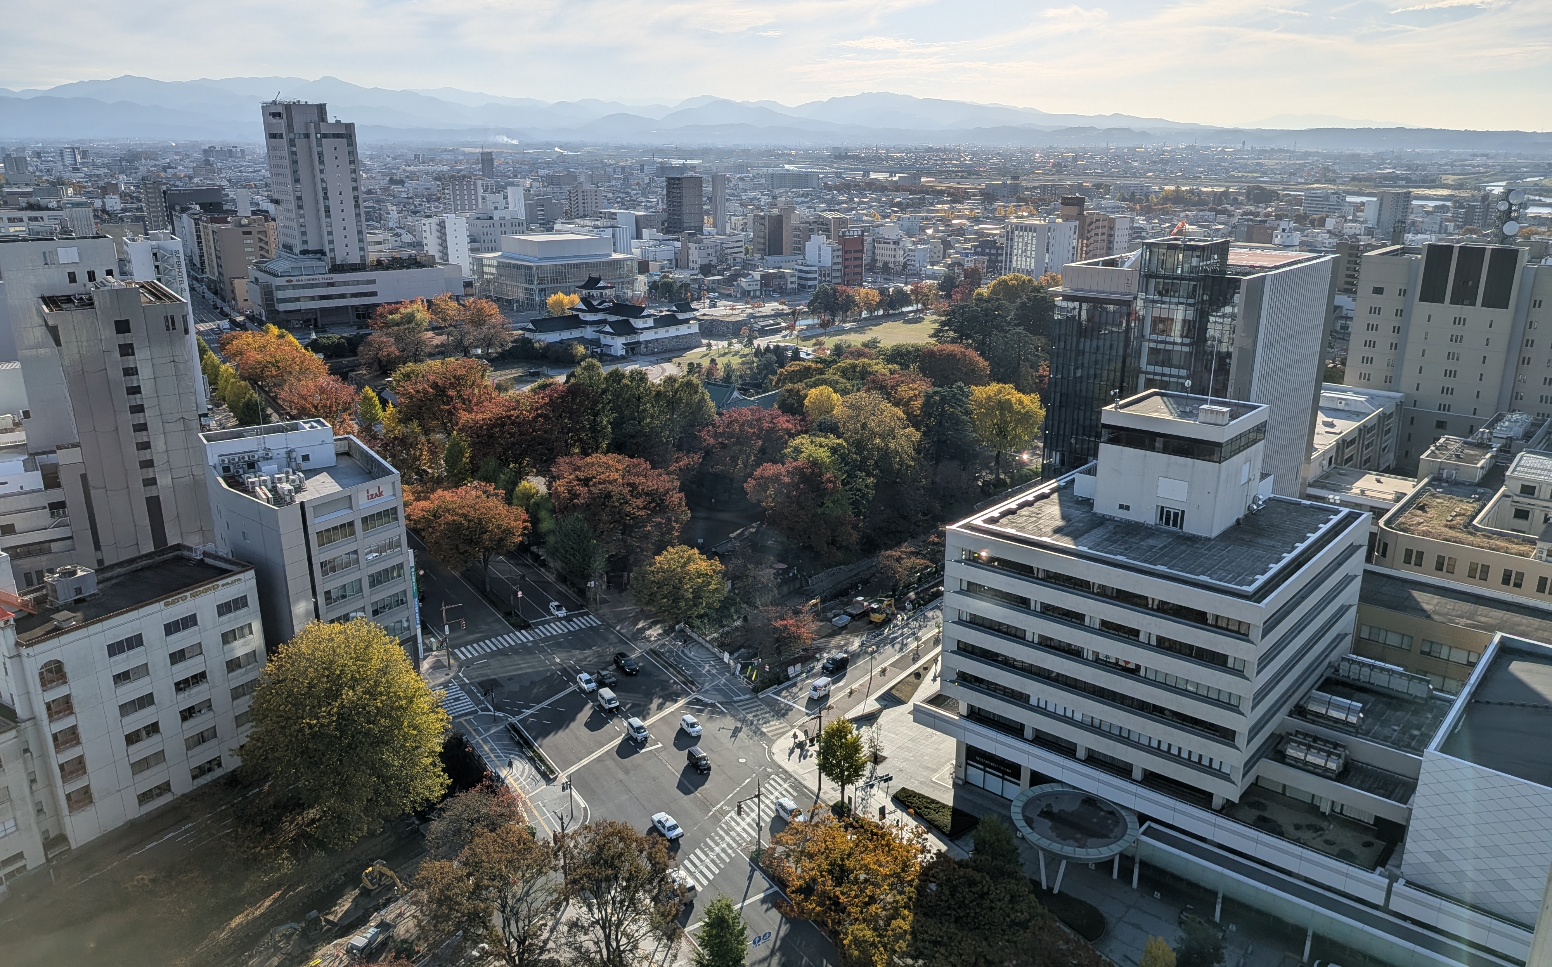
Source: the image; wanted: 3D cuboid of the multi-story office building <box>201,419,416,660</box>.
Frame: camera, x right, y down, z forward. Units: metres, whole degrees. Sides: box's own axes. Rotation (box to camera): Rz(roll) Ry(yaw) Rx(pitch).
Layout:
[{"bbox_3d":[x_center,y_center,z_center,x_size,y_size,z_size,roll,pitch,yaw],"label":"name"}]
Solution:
[{"bbox_3d":[-63.179,10.508,147.637,20.000,31.500,29.500,-14,22,-38],"label":"multi-story office building"}]

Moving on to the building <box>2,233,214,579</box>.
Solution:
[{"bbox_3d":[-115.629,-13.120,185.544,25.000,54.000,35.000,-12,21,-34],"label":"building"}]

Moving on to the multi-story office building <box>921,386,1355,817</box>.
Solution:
[{"bbox_3d":[42.371,13.440,120.616,32.762,42.824,34.350,14,22,38],"label":"multi-story office building"}]

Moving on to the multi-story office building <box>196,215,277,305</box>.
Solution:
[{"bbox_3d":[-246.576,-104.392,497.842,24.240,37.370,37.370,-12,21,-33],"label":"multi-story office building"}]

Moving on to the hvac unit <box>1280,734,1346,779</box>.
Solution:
[{"bbox_3d":[52.900,26.497,105.366,4.700,2.150,2.500,14,22,38],"label":"hvac unit"}]

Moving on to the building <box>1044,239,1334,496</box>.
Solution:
[{"bbox_3d":[64.001,-11.009,172.706,29.000,57.000,40.000,14,22,38],"label":"building"}]

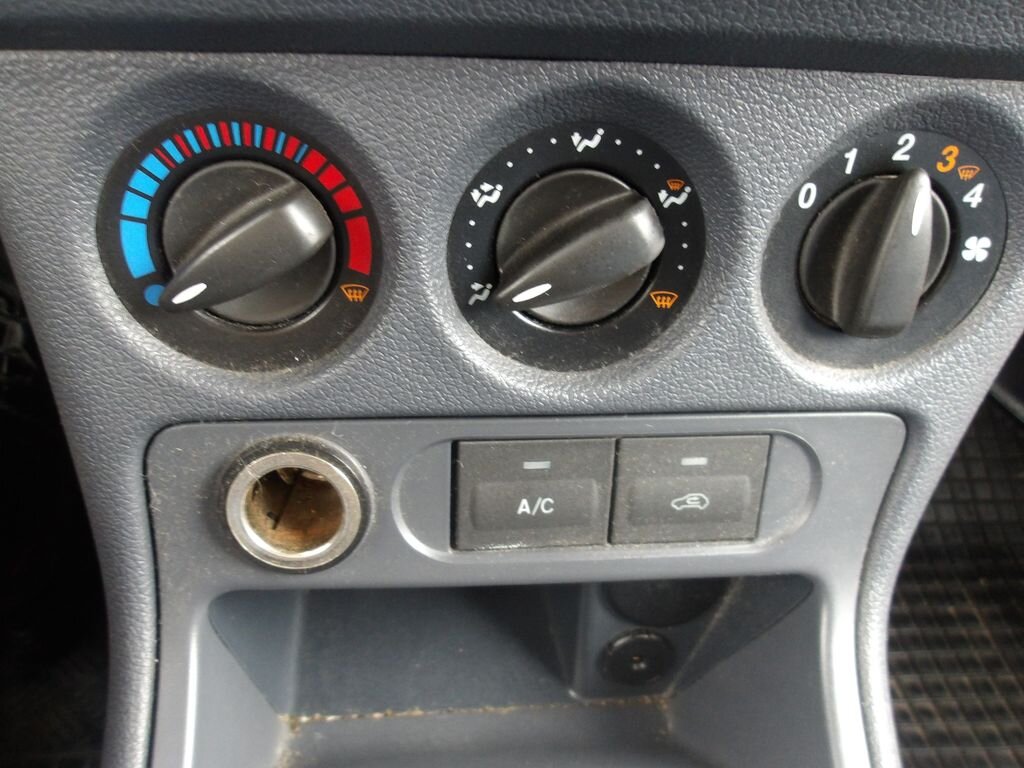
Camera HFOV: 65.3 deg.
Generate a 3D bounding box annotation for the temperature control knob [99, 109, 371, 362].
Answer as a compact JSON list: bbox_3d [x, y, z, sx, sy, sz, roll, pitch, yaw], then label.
[{"bbox_3d":[-0.053,-0.023,0.154,0.054,0.054,0.018,-1,26,-7],"label":"temperature control knob"}]

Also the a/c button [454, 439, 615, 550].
[{"bbox_3d":[0.005,0.024,0.184,0.036,0.027,0.010,-1,19,-7],"label":"a/c button"}]

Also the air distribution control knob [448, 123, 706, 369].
[{"bbox_3d":[0.014,-0.026,0.165,0.054,0.054,0.021,-1,27,-7],"label":"air distribution control knob"}]

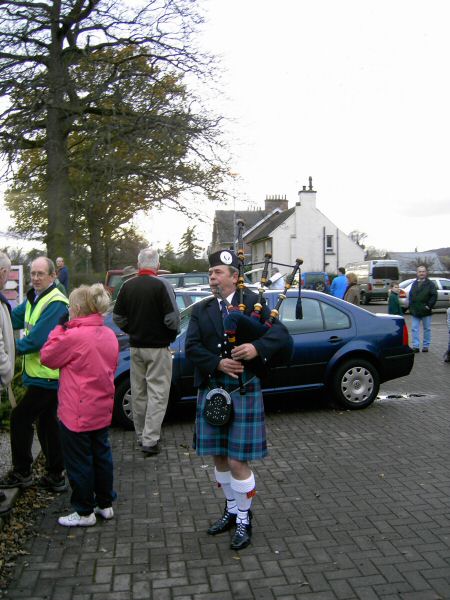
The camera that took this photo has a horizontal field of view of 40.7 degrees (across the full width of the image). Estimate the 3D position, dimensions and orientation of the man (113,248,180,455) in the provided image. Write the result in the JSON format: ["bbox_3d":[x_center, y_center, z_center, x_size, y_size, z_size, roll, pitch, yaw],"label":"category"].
[{"bbox_3d":[-0.727,0.475,5.650,0.600,1.860,0.380,-1,2,-10],"label":"man"}]

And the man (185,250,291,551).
[{"bbox_3d":[0.075,0.567,3.640,0.600,1.740,0.470,0,2,22],"label":"man"}]

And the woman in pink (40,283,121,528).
[{"bbox_3d":[-0.960,0.675,4.050,0.430,1.580,0.500,1,3,41],"label":"woman in pink"}]

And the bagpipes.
[{"bbox_3d":[0.215,0.040,3.550,0.480,1.030,0.420,0,2,22],"label":"bagpipes"}]

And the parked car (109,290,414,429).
[{"bbox_3d":[0.220,0.630,7.700,4.380,1.446,1.735,-2,1,-11],"label":"parked car"}]

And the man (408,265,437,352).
[{"bbox_3d":[4.020,0.180,12.350,0.570,1.770,0.370,0,2,14],"label":"man"}]

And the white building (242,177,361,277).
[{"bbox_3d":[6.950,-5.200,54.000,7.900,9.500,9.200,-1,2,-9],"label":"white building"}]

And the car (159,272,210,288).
[{"bbox_3d":[-1.510,-0.100,21.600,4.500,1.720,1.780,-1,2,-10],"label":"car"}]

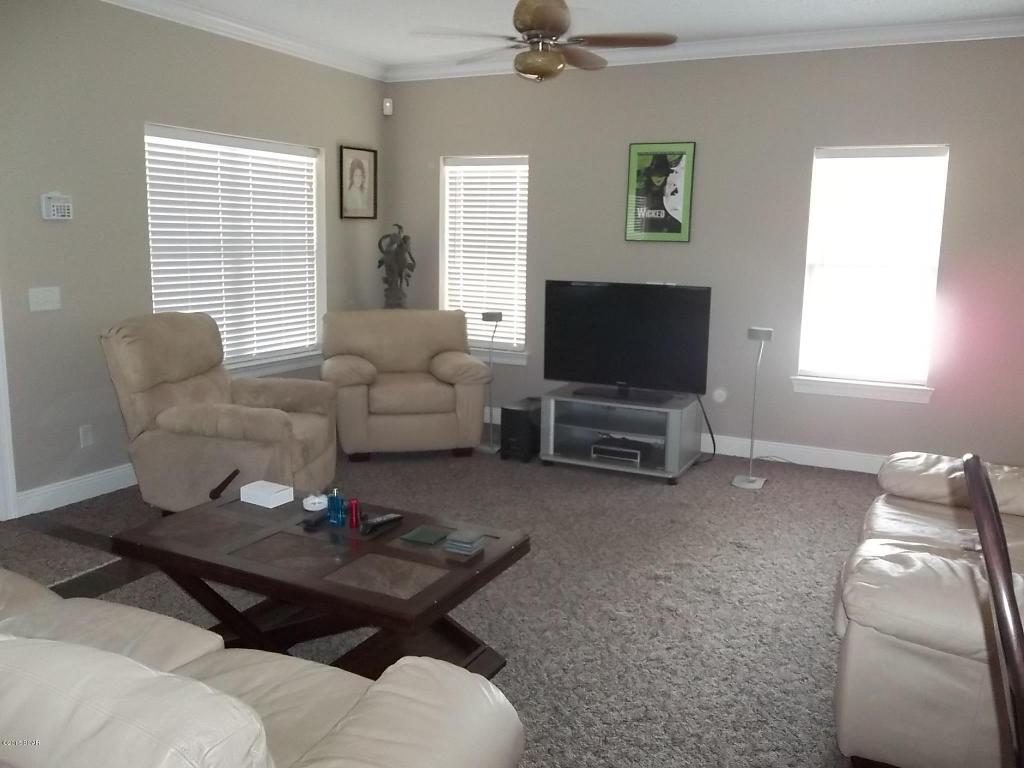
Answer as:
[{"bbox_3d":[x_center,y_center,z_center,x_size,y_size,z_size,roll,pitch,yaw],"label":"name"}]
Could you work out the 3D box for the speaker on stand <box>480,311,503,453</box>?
[{"bbox_3d":[-0.149,-0.008,5.669,0.166,0.975,0.166,2,11,7],"label":"speaker on stand"}]

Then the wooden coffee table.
[{"bbox_3d":[-0.686,0.777,2.928,1.326,0.458,0.702,6,12,24],"label":"wooden coffee table"}]

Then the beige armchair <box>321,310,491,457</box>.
[{"bbox_3d":[-0.751,-0.022,5.794,1.131,0.936,0.936,-1,11,-9],"label":"beige armchair"}]

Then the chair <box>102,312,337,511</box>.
[{"bbox_3d":[-1.554,0.126,4.386,1.010,1.000,0.820,2,11,5],"label":"chair"}]

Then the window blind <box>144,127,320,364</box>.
[{"bbox_3d":[-1.760,-0.862,5.278,0.068,1.462,1.460,6,12,24],"label":"window blind"}]

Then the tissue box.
[{"bbox_3d":[-0.932,0.420,3.047,0.158,0.052,0.112,7,12,29],"label":"tissue box"}]

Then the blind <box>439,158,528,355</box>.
[{"bbox_3d":[-0.212,-1.021,6.252,0.741,1.453,0.068,6,12,24],"label":"blind"}]

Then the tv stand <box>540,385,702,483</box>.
[{"bbox_3d":[0.693,0.313,5.122,0.895,0.455,0.520,6,12,24],"label":"tv stand"}]

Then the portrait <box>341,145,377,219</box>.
[{"bbox_3d":[-1.167,-1.529,6.101,0.030,0.530,0.457,6,12,26],"label":"portrait"}]

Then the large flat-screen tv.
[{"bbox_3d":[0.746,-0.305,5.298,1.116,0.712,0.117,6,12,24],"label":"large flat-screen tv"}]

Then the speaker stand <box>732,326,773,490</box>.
[{"bbox_3d":[1.512,0.147,4.980,0.175,0.985,0.185,9,13,35],"label":"speaker stand"}]

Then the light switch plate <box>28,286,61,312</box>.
[{"bbox_3d":[-2.397,-0.437,4.109,0.012,0.116,0.163,6,12,26],"label":"light switch plate"}]

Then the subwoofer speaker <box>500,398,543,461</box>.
[{"bbox_3d":[0.098,0.307,5.393,0.195,0.345,0.385,6,12,23],"label":"subwoofer speaker"}]

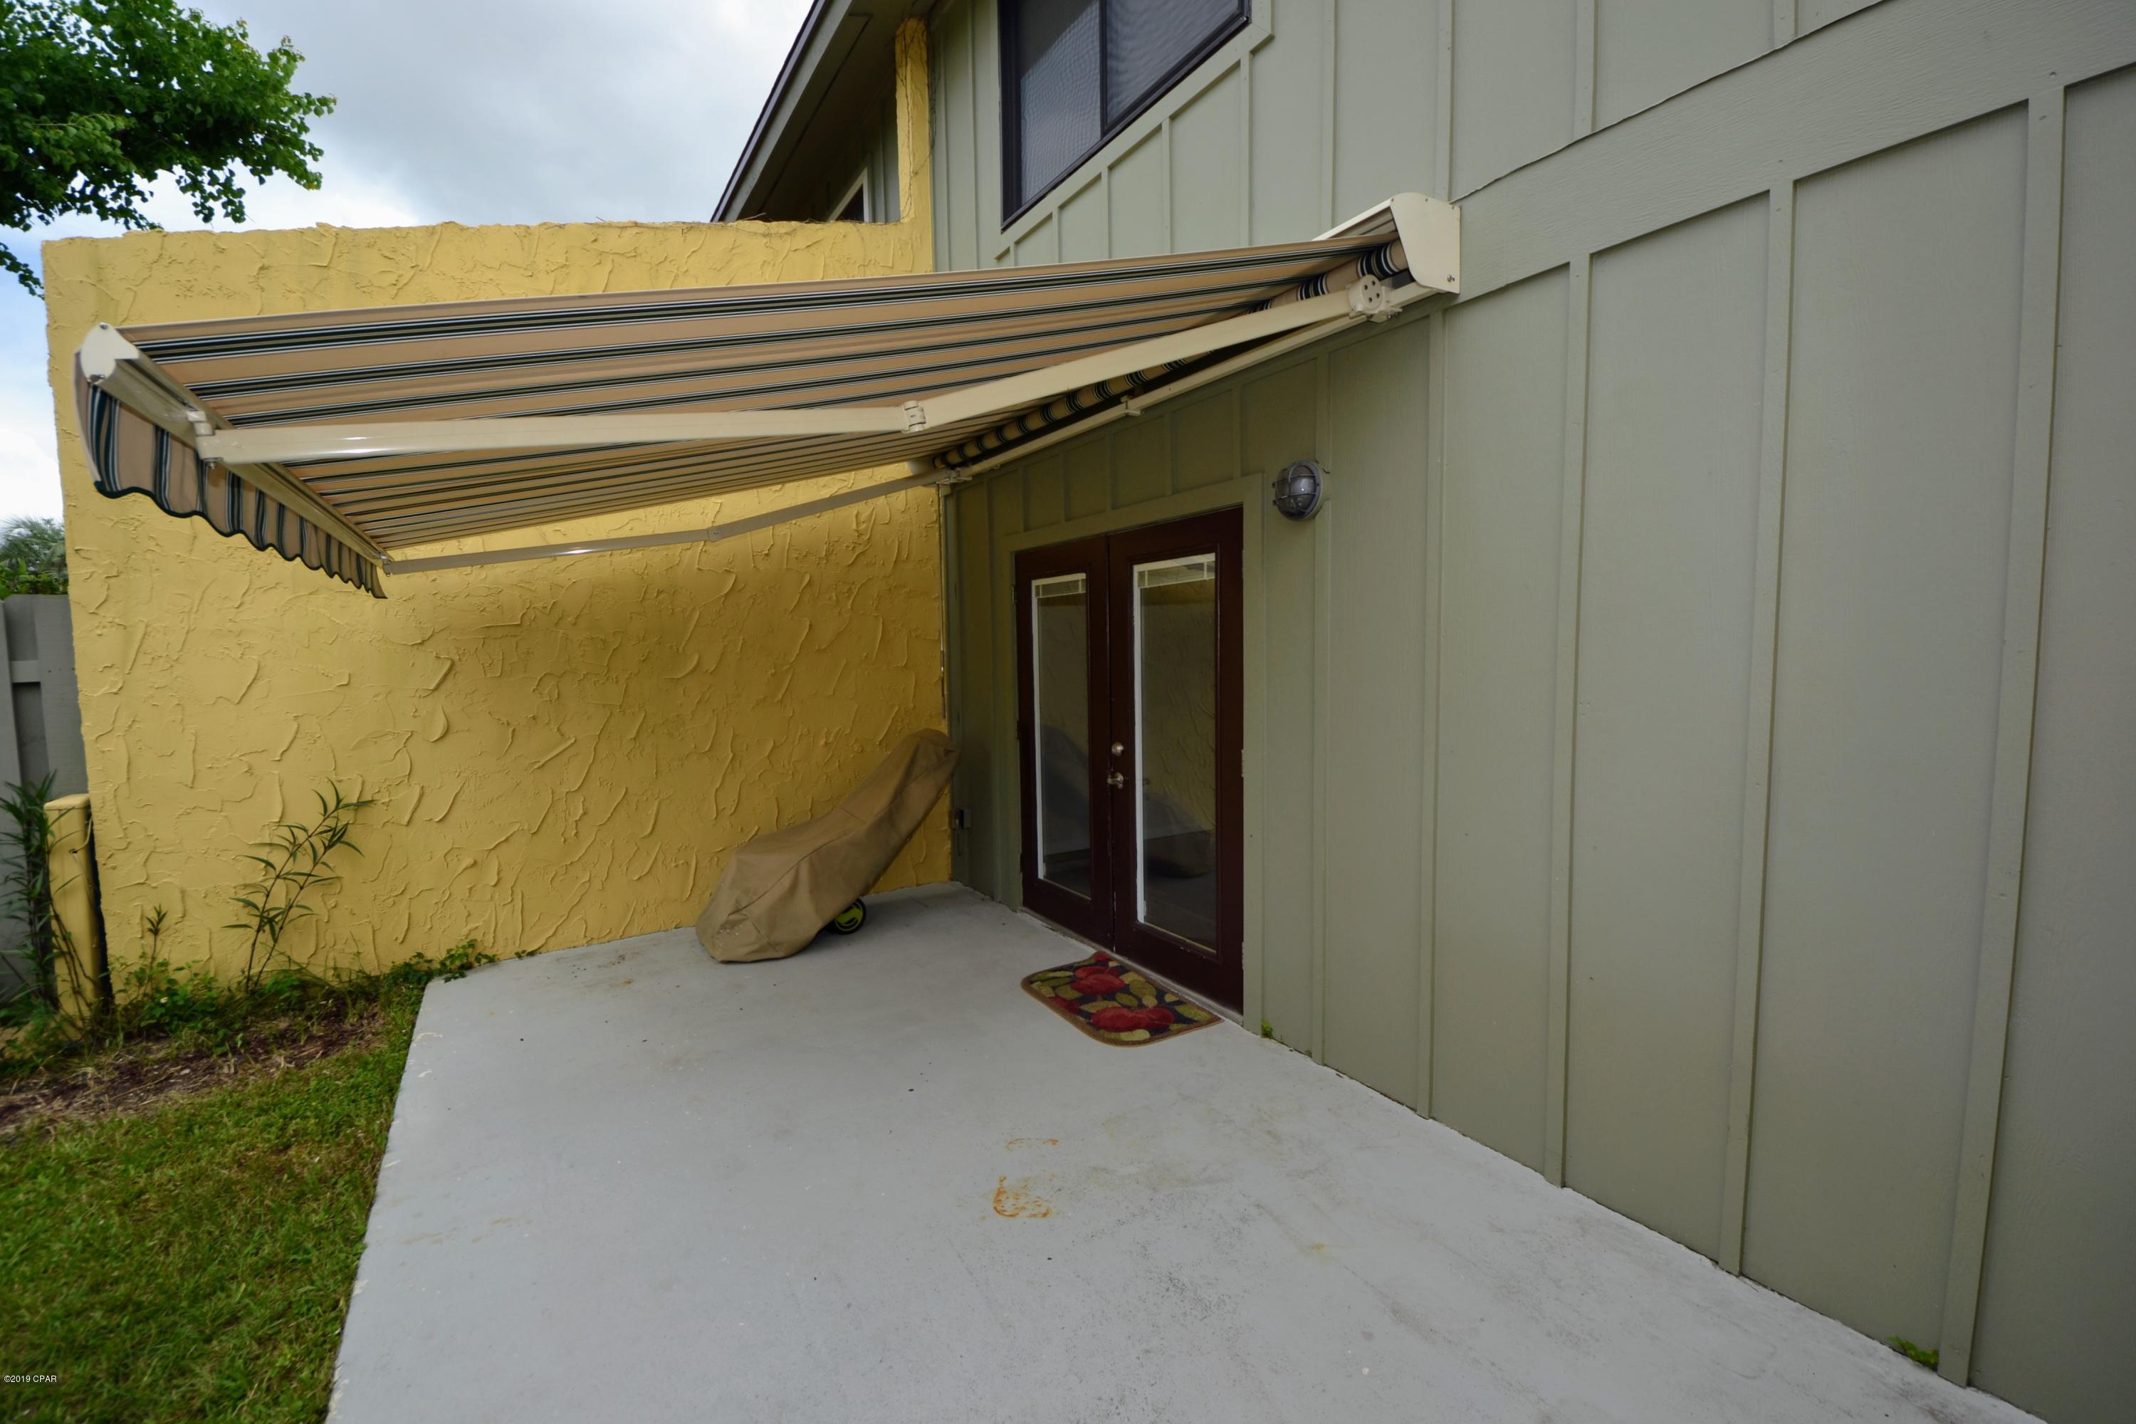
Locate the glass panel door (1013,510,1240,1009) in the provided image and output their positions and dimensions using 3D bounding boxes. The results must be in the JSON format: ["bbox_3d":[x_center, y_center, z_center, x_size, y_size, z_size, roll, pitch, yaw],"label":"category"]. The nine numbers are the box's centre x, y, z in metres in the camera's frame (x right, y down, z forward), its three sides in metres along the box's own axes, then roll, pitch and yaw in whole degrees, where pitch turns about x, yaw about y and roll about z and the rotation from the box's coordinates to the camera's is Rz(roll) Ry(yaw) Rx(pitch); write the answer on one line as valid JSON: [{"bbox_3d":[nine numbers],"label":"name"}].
[{"bbox_3d":[0.238,0.173,4.056,0.060,2.038,1.758,-4,6,-34],"label":"glass panel door"}]

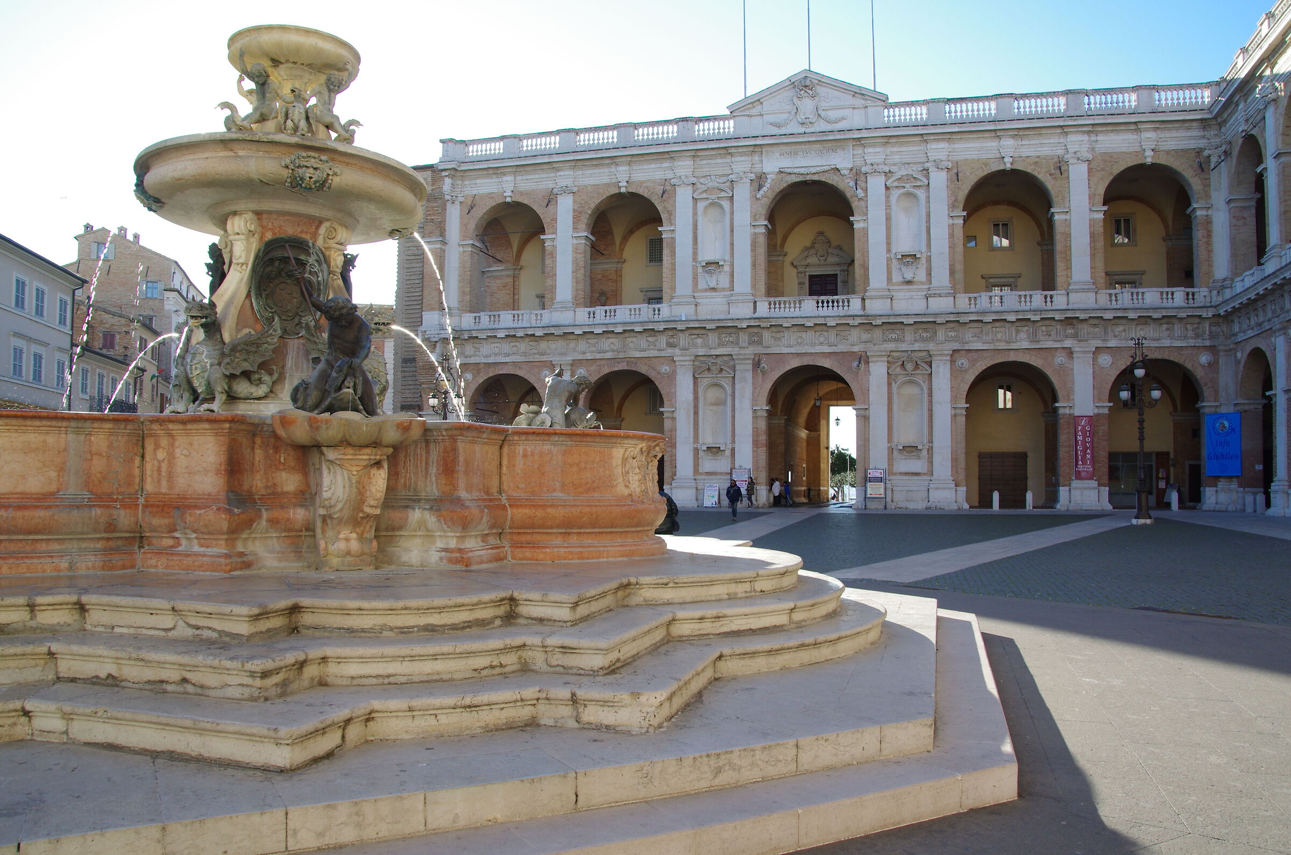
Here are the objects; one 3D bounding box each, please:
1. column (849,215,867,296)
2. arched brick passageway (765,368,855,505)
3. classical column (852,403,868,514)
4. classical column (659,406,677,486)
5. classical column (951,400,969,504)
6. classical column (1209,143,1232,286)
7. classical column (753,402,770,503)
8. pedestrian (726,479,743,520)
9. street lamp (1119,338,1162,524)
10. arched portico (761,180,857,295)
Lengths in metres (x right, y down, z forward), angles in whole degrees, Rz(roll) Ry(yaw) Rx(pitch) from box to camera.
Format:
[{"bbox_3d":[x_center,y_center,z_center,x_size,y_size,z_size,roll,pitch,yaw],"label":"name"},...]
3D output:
[{"bbox_3d":[11.371,-9.195,51.753,0.903,4.131,0.850,0,-3,14],"label":"column"},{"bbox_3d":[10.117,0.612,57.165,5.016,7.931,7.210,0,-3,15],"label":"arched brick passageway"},{"bbox_3d":[11.353,1.577,51.187,0.780,5.713,0.850,0,-3,14],"label":"classical column"},{"bbox_3d":[1.310,1.032,51.394,0.871,4.202,0.950,0,-3,14],"label":"classical column"},{"bbox_3d":[16.665,1.489,51.287,0.861,5.553,1.100,-1,-3,13],"label":"classical column"},{"bbox_3d":[28.151,-10.399,47.375,0.660,6.726,0.550,0,-3,14],"label":"classical column"},{"bbox_3d":[6.323,1.509,52.445,0.876,5.421,0.850,0,-3,14],"label":"classical column"},{"bbox_3d":[3.605,2.942,39.243,0.620,1.690,0.420,0,-3,6],"label":"pedestrian"},{"bbox_3d":[18.191,0.148,35.500,1.580,6.857,0.850,0,-3,14],"label":"street lamp"},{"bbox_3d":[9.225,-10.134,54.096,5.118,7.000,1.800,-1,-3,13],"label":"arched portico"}]

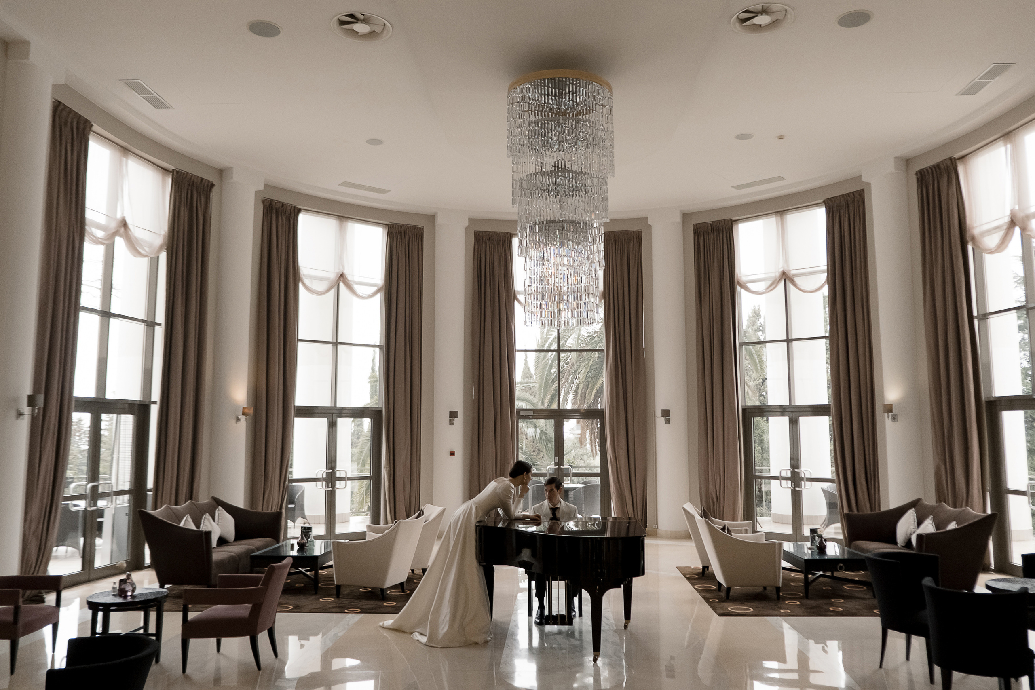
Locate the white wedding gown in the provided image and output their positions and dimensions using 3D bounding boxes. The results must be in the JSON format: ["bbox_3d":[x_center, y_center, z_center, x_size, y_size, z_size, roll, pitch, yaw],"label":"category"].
[{"bbox_3d":[-0.595,1.910,7.048,1.250,1.380,0.820,1,-7,-10],"label":"white wedding gown"}]

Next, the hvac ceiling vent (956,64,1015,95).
[{"bbox_3d":[5.665,-3.214,9.426,0.267,0.040,0.861,0,-7,3],"label":"hvac ceiling vent"}]

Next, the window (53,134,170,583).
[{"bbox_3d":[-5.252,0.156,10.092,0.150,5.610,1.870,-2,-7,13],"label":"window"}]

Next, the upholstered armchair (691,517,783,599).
[{"bbox_3d":[2.436,2.360,8.707,0.880,0.850,0.700,0,-7,0],"label":"upholstered armchair"}]

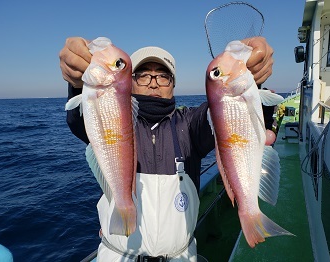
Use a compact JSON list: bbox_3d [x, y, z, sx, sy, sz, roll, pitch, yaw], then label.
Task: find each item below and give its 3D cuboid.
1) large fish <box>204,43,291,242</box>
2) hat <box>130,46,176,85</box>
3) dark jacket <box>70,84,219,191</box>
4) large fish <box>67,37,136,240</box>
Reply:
[{"bbox_3d":[0.167,0.034,0.505,0.130,0.405,0.060,-9,7,6],"label":"large fish"},{"bbox_3d":[-0.046,-0.263,1.000,0.180,0.145,0.260,-1,8,0],"label":"hat"},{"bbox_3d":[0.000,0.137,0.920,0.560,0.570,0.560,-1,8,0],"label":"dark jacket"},{"bbox_3d":[-0.114,0.022,0.505,0.125,0.385,0.060,-5,7,-2],"label":"large fish"}]

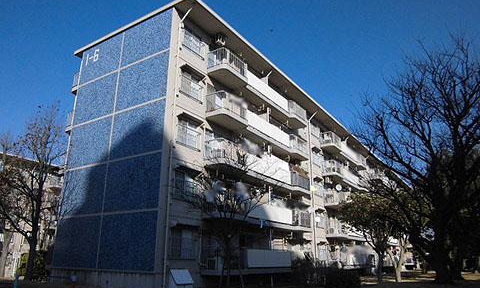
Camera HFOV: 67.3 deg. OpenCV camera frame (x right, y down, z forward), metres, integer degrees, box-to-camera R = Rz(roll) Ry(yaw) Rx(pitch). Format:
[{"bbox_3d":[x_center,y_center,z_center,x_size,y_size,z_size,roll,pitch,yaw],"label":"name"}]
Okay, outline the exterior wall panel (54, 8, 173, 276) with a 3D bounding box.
[{"bbox_3d":[-6.555,-0.240,18.652,7.539,12.670,0.200,-11,-21,32],"label":"exterior wall panel"}]

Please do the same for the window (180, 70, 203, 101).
[{"bbox_3d":[-2.495,-3.001,18.876,0.159,1.272,1.775,-11,-21,32],"label":"window"}]

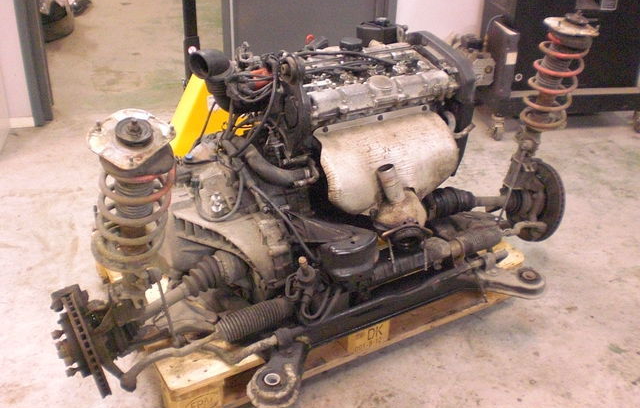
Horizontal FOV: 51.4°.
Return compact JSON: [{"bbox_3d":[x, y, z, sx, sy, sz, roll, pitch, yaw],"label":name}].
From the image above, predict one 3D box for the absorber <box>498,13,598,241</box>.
[{"bbox_3d":[0.748,-0.253,2.170,0.220,0.710,0.220,-13,33,-28],"label":"absorber"}]

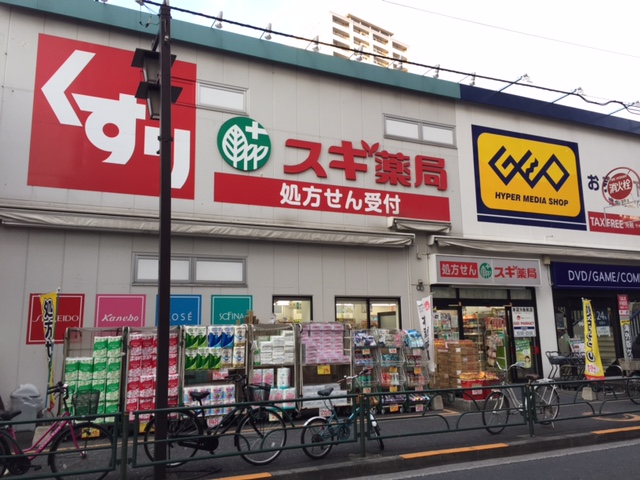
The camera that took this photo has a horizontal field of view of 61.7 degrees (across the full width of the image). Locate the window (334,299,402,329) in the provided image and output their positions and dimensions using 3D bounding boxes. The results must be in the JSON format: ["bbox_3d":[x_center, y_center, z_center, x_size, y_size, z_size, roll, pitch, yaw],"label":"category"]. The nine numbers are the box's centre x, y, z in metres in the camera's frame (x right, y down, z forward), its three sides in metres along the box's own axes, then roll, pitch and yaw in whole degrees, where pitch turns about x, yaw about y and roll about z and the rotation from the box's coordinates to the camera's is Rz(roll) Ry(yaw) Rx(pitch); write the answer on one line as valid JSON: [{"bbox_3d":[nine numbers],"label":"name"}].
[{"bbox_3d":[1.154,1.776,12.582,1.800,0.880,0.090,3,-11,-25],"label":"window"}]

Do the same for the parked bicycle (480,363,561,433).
[{"bbox_3d":[3.308,2.543,8.807,1.760,1.070,0.570,4,-11,-29],"label":"parked bicycle"}]

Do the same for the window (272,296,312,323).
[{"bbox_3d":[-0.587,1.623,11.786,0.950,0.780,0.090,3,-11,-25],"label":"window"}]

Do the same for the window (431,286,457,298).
[{"bbox_3d":[3.184,1.351,13.712,0.770,0.300,0.070,3,-11,-25],"label":"window"}]

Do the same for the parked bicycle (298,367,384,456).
[{"bbox_3d":[0.308,2.331,7.234,1.330,1.070,0.540,4,-11,-29],"label":"parked bicycle"}]

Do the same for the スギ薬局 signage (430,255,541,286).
[{"bbox_3d":[4.471,0.850,14.201,3.550,0.740,0.220,3,-11,-25],"label":"スギ薬局 signage"}]

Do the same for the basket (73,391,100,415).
[{"bbox_3d":[-2.565,1.797,5.892,0.280,0.280,0.350,3,-11,-25],"label":"basket"}]

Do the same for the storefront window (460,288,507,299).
[{"bbox_3d":[4.362,1.442,14.254,1.650,0.280,0.070,3,-11,-25],"label":"storefront window"}]

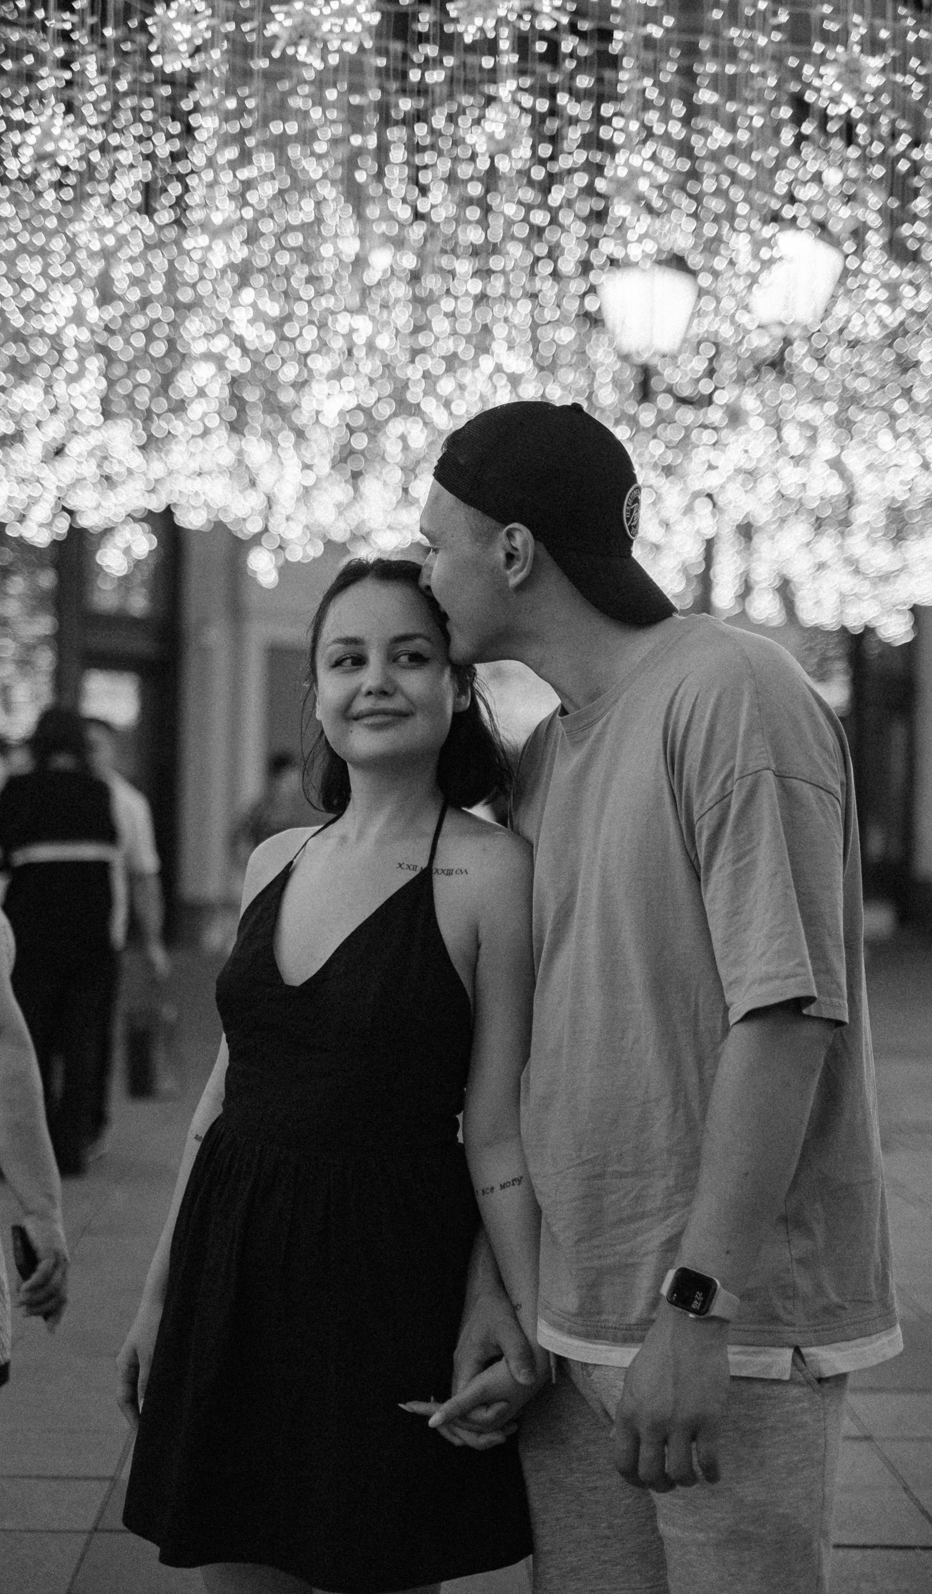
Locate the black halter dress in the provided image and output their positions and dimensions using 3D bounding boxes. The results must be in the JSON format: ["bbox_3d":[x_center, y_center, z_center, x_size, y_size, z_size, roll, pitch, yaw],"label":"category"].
[{"bbox_3d":[-0.143,0.385,2.420,0.430,0.780,0.360,1,0,28],"label":"black halter dress"}]

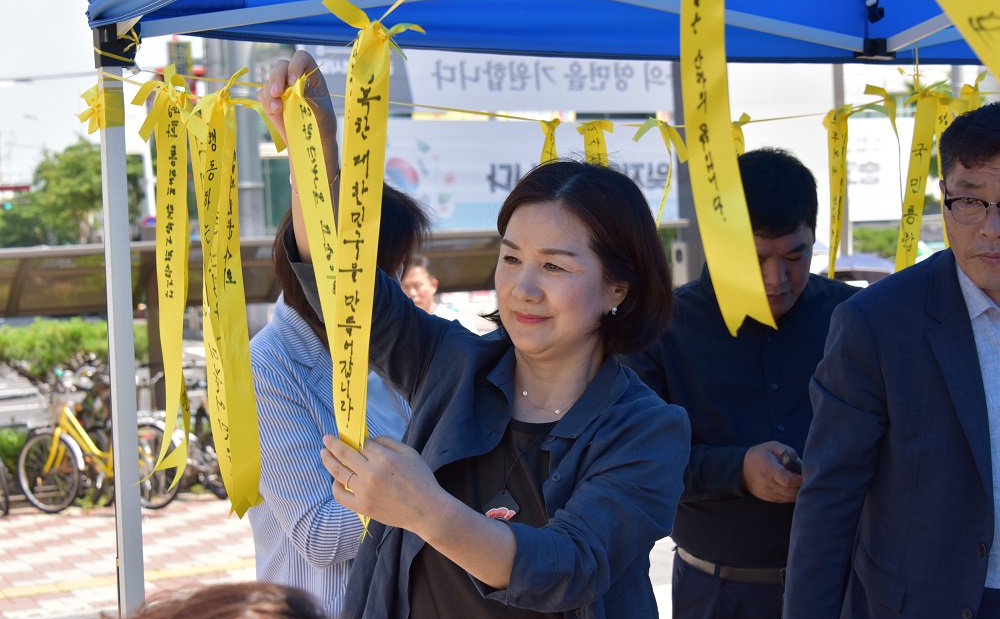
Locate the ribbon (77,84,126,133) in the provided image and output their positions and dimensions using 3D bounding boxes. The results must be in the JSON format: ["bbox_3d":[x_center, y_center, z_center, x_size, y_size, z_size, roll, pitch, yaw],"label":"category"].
[{"bbox_3d":[-0.591,-0.298,2.680,0.075,0.073,0.055,-2,1,-11],"label":"ribbon"}]

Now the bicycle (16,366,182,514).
[{"bbox_3d":[-3.016,0.987,13.600,1.620,1.040,0.550,-2,1,28],"label":"bicycle"}]

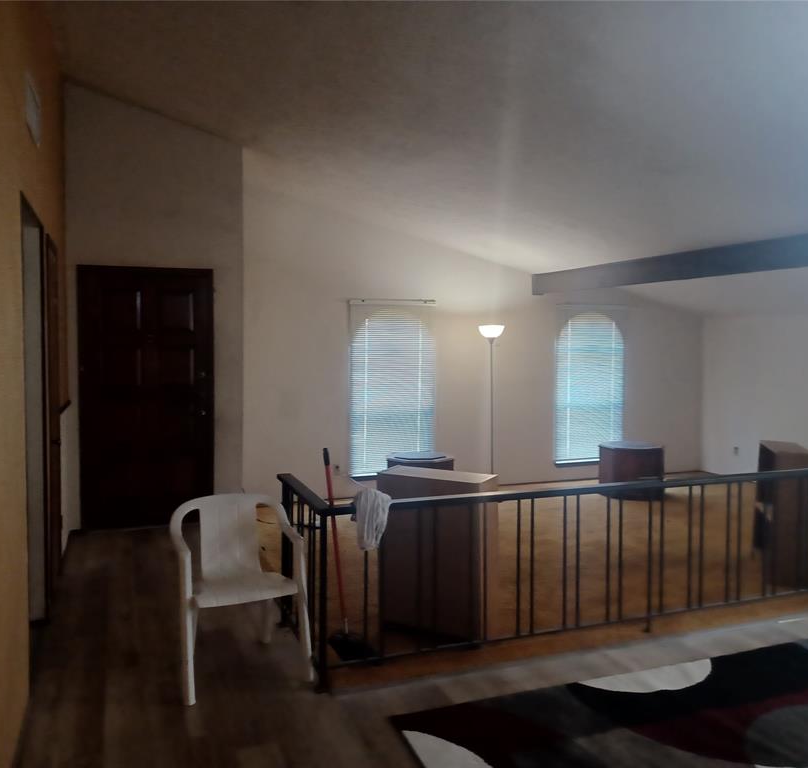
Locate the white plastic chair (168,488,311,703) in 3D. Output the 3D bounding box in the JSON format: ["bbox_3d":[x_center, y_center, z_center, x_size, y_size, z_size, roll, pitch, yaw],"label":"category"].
[{"bbox_3d":[-0.750,0.926,3.370,0.560,0.770,0.580,-1,4,-25],"label":"white plastic chair"}]

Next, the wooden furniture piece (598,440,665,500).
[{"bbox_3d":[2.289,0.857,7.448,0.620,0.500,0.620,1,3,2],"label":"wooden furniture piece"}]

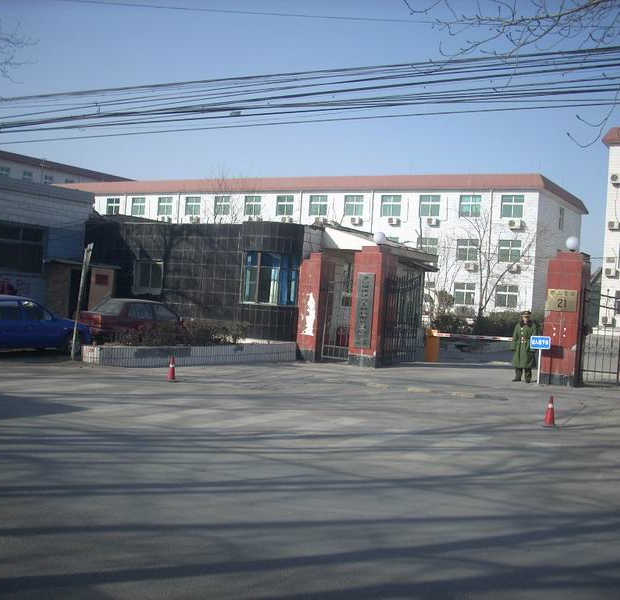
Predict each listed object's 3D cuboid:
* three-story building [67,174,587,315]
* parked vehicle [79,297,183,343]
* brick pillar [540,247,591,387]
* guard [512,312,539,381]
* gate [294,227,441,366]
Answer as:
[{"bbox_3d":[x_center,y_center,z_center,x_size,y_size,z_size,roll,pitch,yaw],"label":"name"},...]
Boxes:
[{"bbox_3d":[-1.783,-4.340,80.909,50.000,12.000,13.600,3,0,30],"label":"three-story building"},{"bbox_3d":[-4.906,0.750,25.395,4.200,1.410,1.660,4,0,-41],"label":"parked vehicle"},{"bbox_3d":[6.326,0.475,21.114,0.840,3.280,0.850,3,0,30],"label":"brick pillar"},{"bbox_3d":[5.444,1.168,21.634,0.620,1.790,0.420,3,0,19],"label":"guard"},{"bbox_3d":[1.487,0.051,24.151,2.550,3.550,2.800,3,0,30],"label":"gate"}]

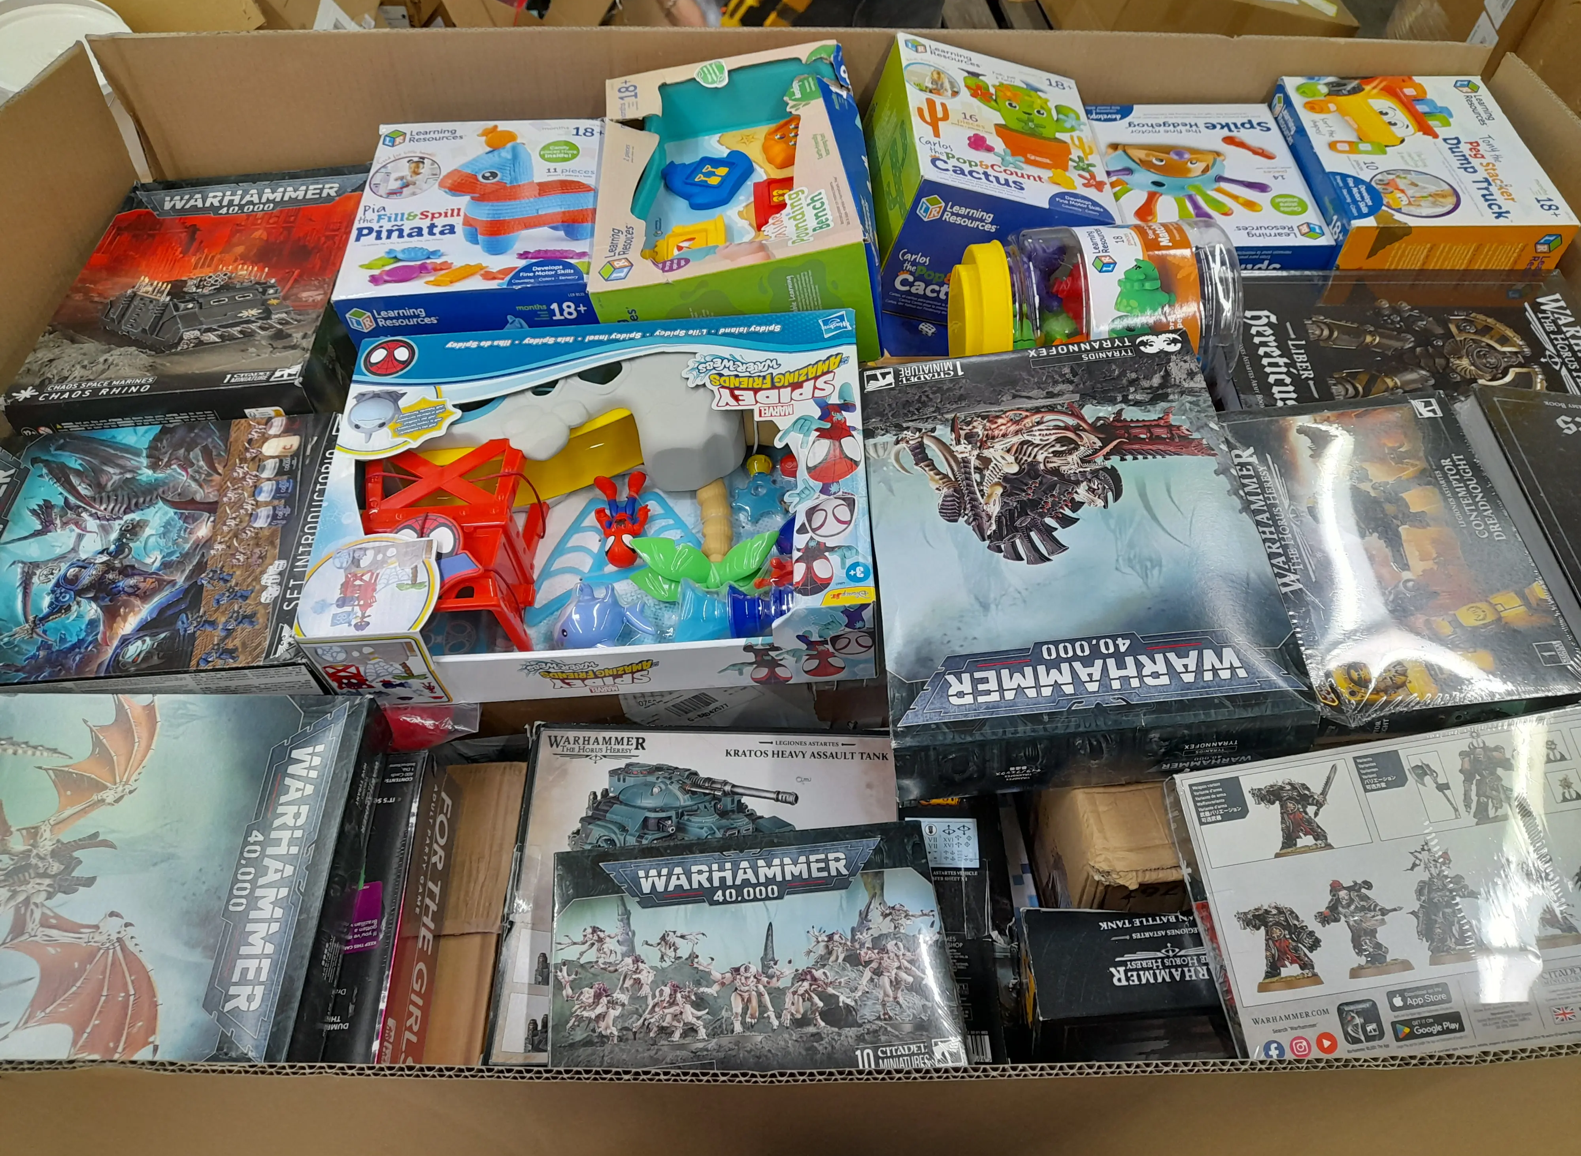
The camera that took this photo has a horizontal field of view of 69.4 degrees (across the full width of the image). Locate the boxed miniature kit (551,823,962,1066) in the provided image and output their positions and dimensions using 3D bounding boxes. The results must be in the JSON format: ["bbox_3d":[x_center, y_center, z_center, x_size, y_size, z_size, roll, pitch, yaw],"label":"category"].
[{"bbox_3d":[-0.023,0.229,0.666,0.223,0.040,0.148,-4,54,-4],"label":"boxed miniature kit"}]

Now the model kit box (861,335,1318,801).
[{"bbox_3d":[0.158,-0.023,0.679,0.210,0.047,0.303,-6,48,7],"label":"model kit box"}]

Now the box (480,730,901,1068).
[{"bbox_3d":[-0.032,0.208,0.733,0.287,0.062,0.220,1,55,-2],"label":"box"}]

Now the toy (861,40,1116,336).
[{"bbox_3d":[0.148,-0.315,0.930,0.156,0.124,0.187,8,54,-15],"label":"toy"}]

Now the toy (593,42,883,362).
[{"bbox_3d":[-0.043,-0.291,0.915,0.194,0.111,0.265,-8,54,6],"label":"toy"}]

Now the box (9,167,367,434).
[{"bbox_3d":[-0.463,-0.226,0.932,0.210,0.055,0.303,-5,49,-1],"label":"box"}]

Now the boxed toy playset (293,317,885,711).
[{"bbox_3d":[-0.125,-0.052,0.785,0.351,0.090,0.247,-3,57,2],"label":"boxed toy playset"}]

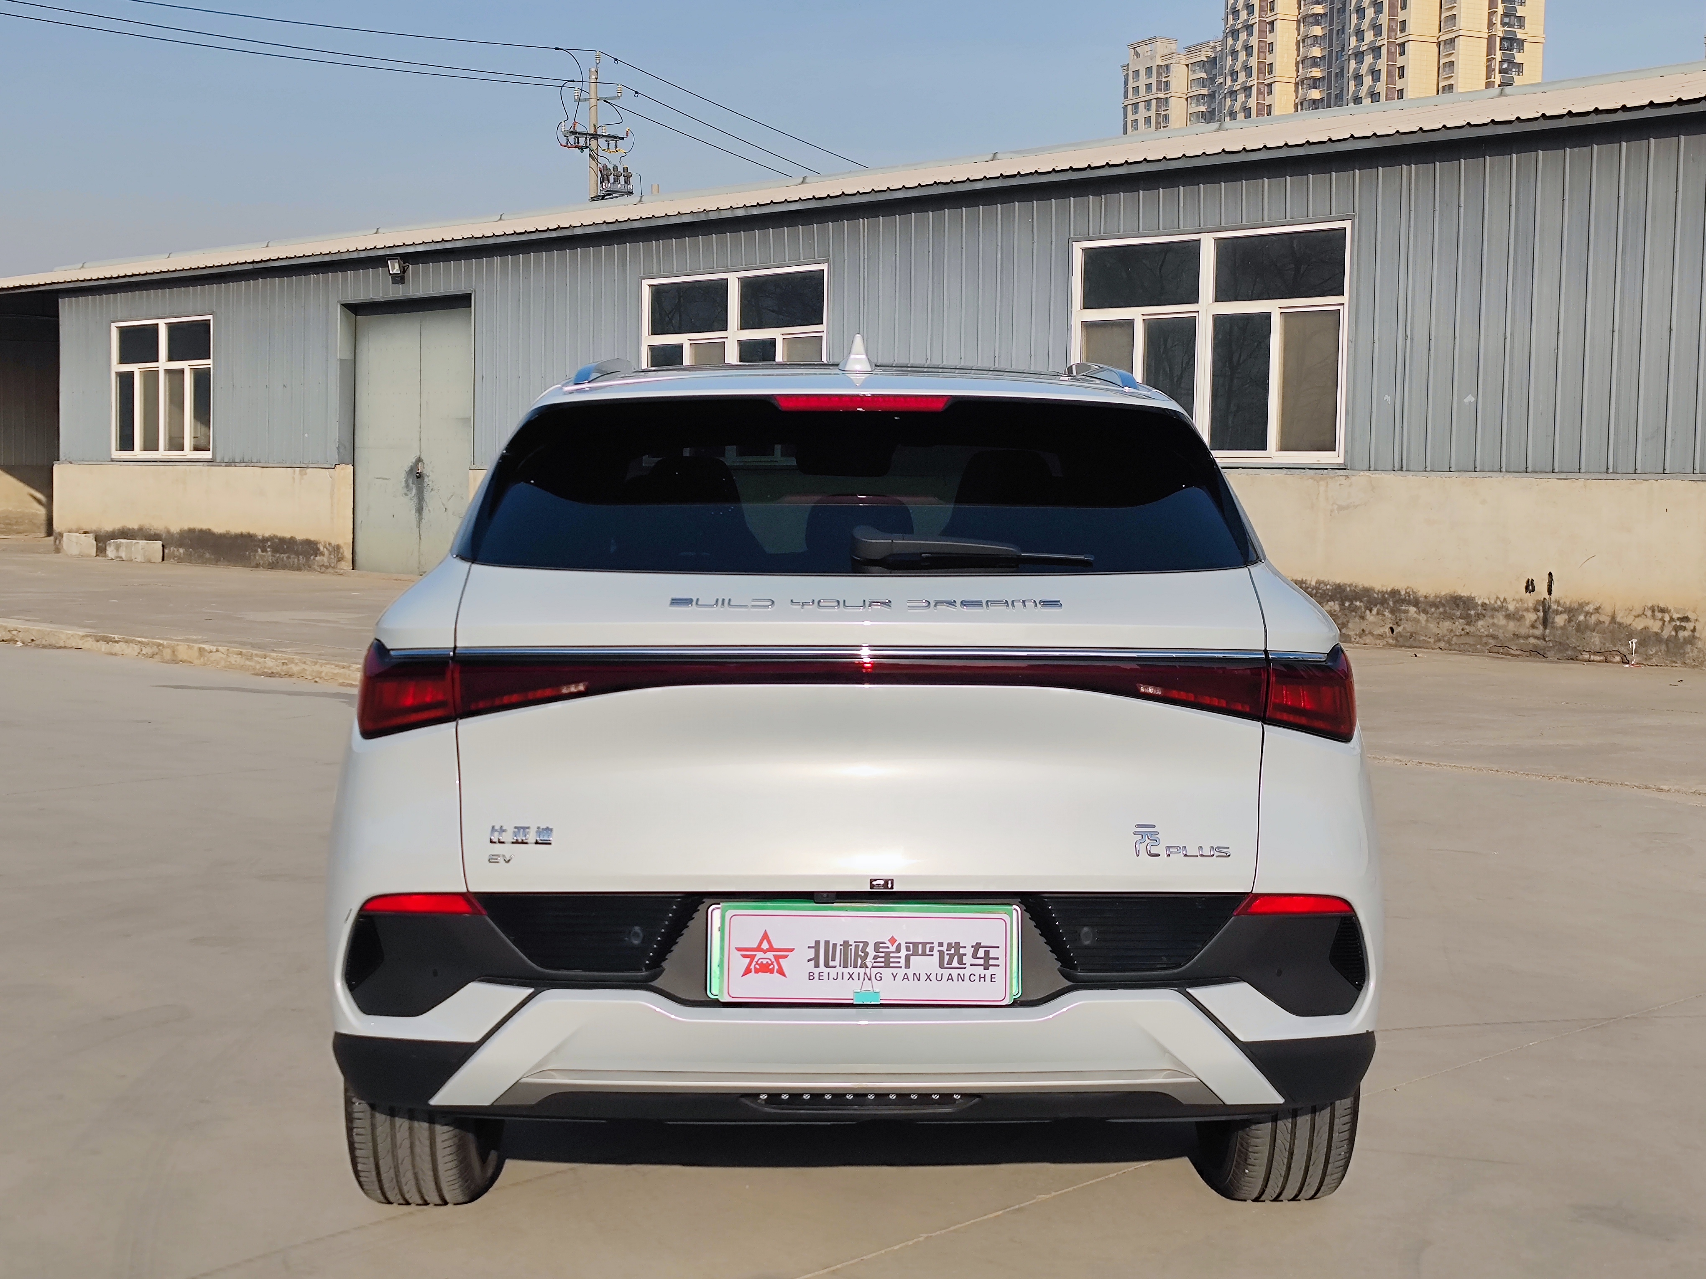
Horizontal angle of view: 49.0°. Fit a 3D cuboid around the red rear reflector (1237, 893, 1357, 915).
[{"bbox_3d":[0.673,0.401,2.858,0.225,0.043,0.086,-1,5,-14],"label":"red rear reflector"}]

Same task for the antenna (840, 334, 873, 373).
[{"bbox_3d":[0.005,-0.494,3.261,0.061,0.066,0.150,0,5,-2],"label":"antenna"}]

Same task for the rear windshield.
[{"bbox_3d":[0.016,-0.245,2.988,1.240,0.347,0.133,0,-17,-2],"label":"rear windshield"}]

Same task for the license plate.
[{"bbox_3d":[0.018,0.480,2.860,0.482,0.150,0.020,0,5,-2],"label":"license plate"}]

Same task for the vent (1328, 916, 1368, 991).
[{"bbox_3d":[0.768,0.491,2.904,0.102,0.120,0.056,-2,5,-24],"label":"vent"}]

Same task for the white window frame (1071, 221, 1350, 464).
[{"bbox_3d":[2.776,-2.314,14.878,2.489,1.827,0.120,5,6,38],"label":"white window frame"}]

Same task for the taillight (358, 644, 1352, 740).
[{"bbox_3d":[0.015,0.083,2.875,1.567,0.160,0.190,0,5,-2],"label":"taillight"}]

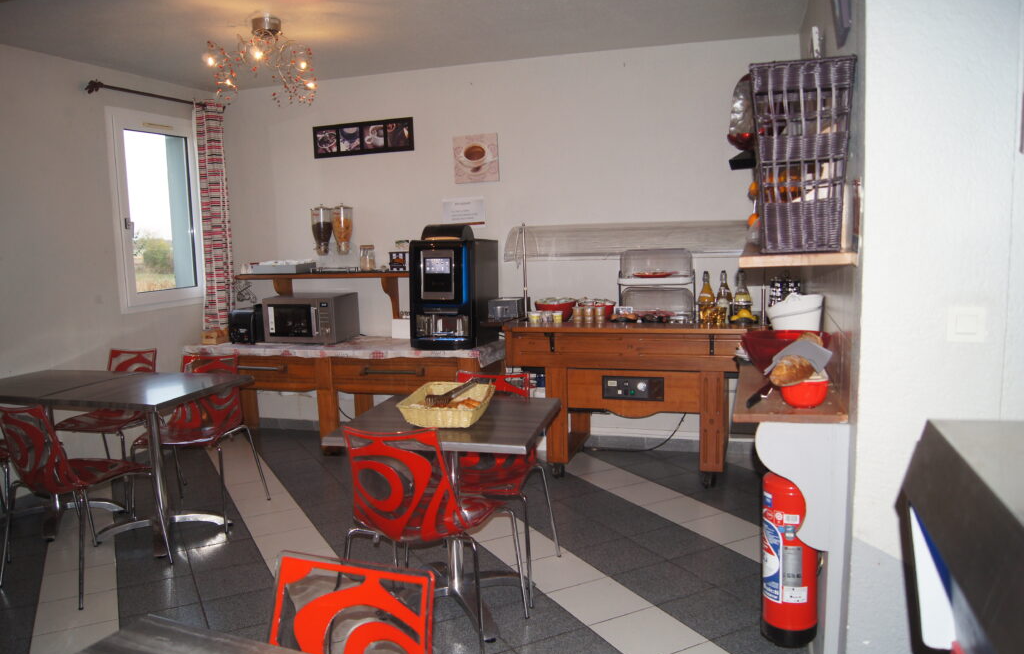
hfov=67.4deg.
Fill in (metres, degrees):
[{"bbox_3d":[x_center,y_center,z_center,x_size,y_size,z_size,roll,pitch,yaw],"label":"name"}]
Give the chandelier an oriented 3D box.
[{"bbox_3d":[-1.225,-1.326,3.813,0.570,0.390,0.570,0,7,17],"label":"chandelier"}]

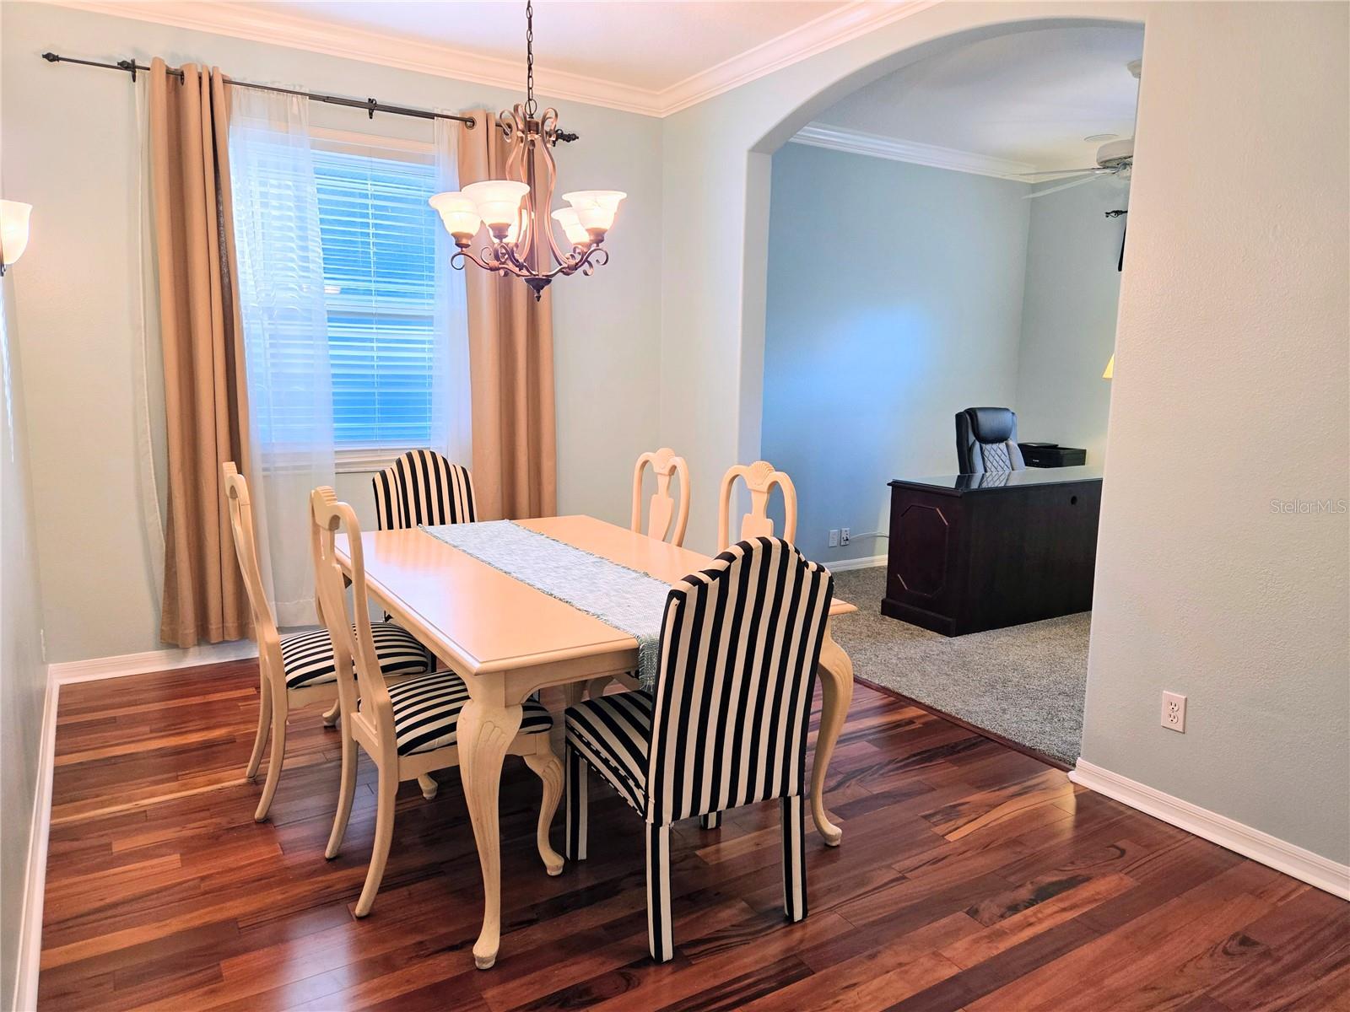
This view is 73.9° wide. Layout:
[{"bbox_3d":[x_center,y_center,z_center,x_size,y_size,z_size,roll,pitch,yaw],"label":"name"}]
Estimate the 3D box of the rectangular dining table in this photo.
[{"bbox_3d":[-0.432,0.566,3.046,1.127,0.738,1.725,-5,11,-32],"label":"rectangular dining table"}]

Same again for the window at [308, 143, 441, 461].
[{"bbox_3d":[-1.588,-0.988,4.404,0.909,1.420,0.050,-5,11,-32],"label":"window"}]

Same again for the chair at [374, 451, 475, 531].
[{"bbox_3d":[-0.880,0.322,3.567,0.476,1.039,0.639,-5,11,-32],"label":"chair"}]

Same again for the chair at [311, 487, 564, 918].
[{"bbox_3d":[-0.675,0.472,2.485,0.561,1.093,0.518,-5,11,-32],"label":"chair"}]

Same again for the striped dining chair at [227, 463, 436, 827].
[{"bbox_3d":[-1.123,0.392,2.941,0.561,1.093,0.518,-4,11,-30],"label":"striped dining chair"}]

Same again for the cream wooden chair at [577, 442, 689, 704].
[{"bbox_3d":[-0.273,0.326,3.442,0.561,1.093,0.518,-5,11,-32],"label":"cream wooden chair"}]

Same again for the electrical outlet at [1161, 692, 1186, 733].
[{"bbox_3d":[1.567,0.649,2.821,0.009,0.114,0.070,-5,11,-32],"label":"electrical outlet"}]

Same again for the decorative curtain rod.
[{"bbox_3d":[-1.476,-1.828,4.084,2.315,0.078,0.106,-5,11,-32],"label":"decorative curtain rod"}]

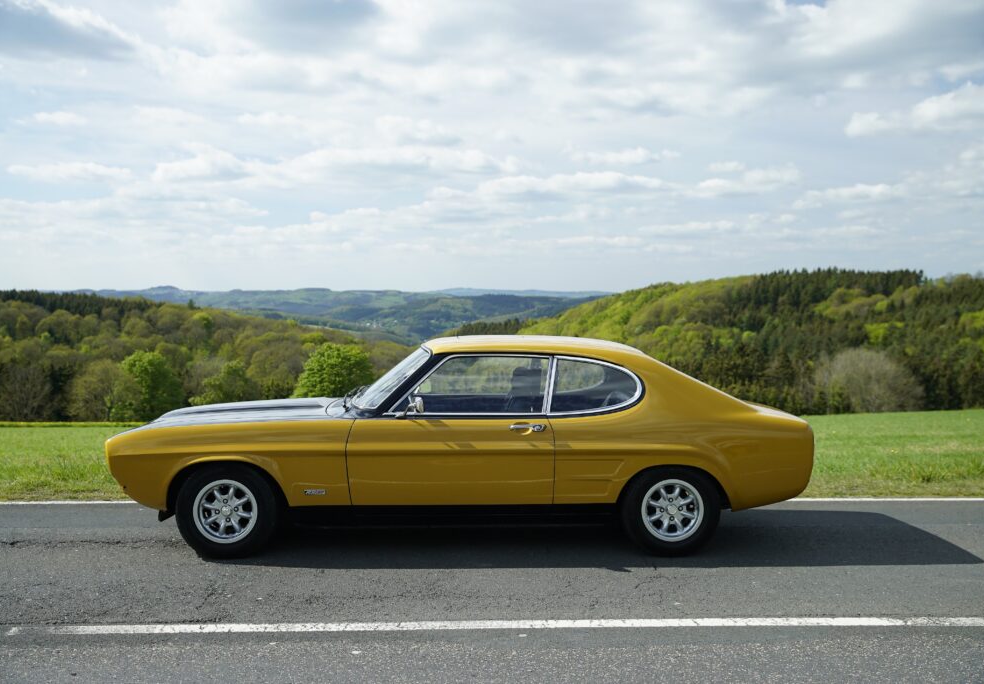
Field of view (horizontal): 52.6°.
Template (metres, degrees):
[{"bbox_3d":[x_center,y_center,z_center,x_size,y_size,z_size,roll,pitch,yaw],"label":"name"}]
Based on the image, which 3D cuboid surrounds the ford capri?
[{"bbox_3d":[-0.190,0.585,6.500,4.200,1.260,1.650,0,2,-1],"label":"ford capri"}]

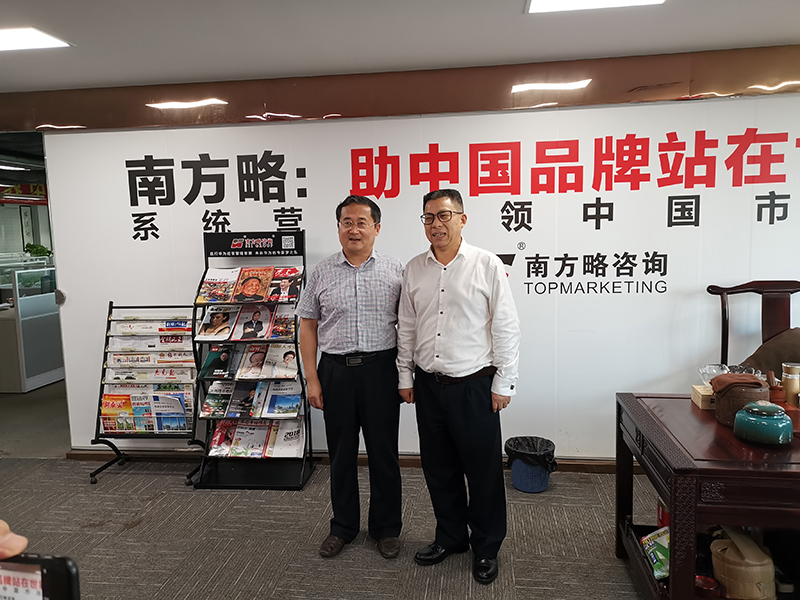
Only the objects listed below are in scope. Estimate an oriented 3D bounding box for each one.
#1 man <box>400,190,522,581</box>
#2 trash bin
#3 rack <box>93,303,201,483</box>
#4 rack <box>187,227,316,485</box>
[{"bbox_3d":[0.273,0.366,2.811,0.570,1.715,0.360,2,7,28],"label":"man"},{"bbox_3d":[0.786,0.979,3.730,0.290,0.258,0.285,-1,7,8],"label":"trash bin"},{"bbox_3d":[-1.615,0.581,3.978,0.670,1.122,0.370,-1,7,8],"label":"rack"},{"bbox_3d":[-0.925,0.358,3.877,0.670,1.550,0.395,-1,7,8],"label":"rack"}]

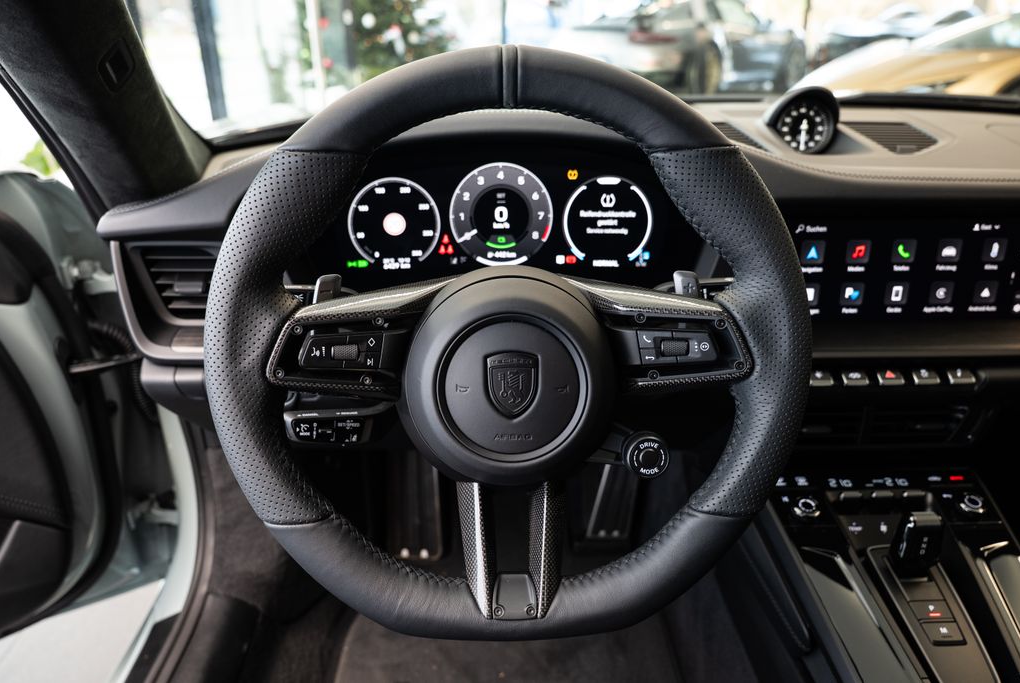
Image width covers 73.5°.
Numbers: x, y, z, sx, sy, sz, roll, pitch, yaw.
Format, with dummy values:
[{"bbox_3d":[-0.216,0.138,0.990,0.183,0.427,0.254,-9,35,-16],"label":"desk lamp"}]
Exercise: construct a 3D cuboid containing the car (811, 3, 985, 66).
[{"bbox_3d":[7.455,-5.789,13.000,4.500,1.400,1.850,-12,27,-22],"label":"car"}]

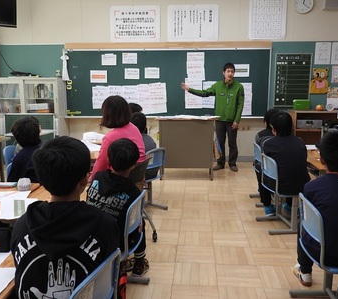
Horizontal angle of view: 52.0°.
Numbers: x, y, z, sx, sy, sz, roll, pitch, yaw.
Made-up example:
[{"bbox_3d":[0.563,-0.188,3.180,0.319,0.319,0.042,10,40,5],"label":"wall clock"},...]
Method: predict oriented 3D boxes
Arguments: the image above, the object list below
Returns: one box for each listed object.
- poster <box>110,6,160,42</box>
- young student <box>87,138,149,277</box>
[{"bbox_3d":[-0.586,-2.182,6.015,0.868,0.589,0.015,1,10,5],"label":"poster"},{"bbox_3d":[-0.318,0.405,2.202,0.410,1.010,0.580,2,10,13],"label":"young student"}]

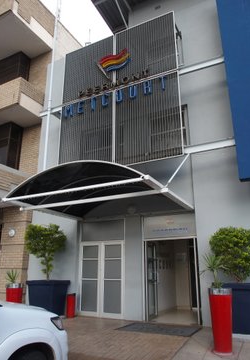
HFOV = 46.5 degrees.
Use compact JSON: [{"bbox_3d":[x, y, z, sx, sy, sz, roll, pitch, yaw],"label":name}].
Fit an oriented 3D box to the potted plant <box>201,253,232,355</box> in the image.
[{"bbox_3d":[1.676,2.149,5.202,0.533,1.614,0.517,-9,-19,25],"label":"potted plant"}]

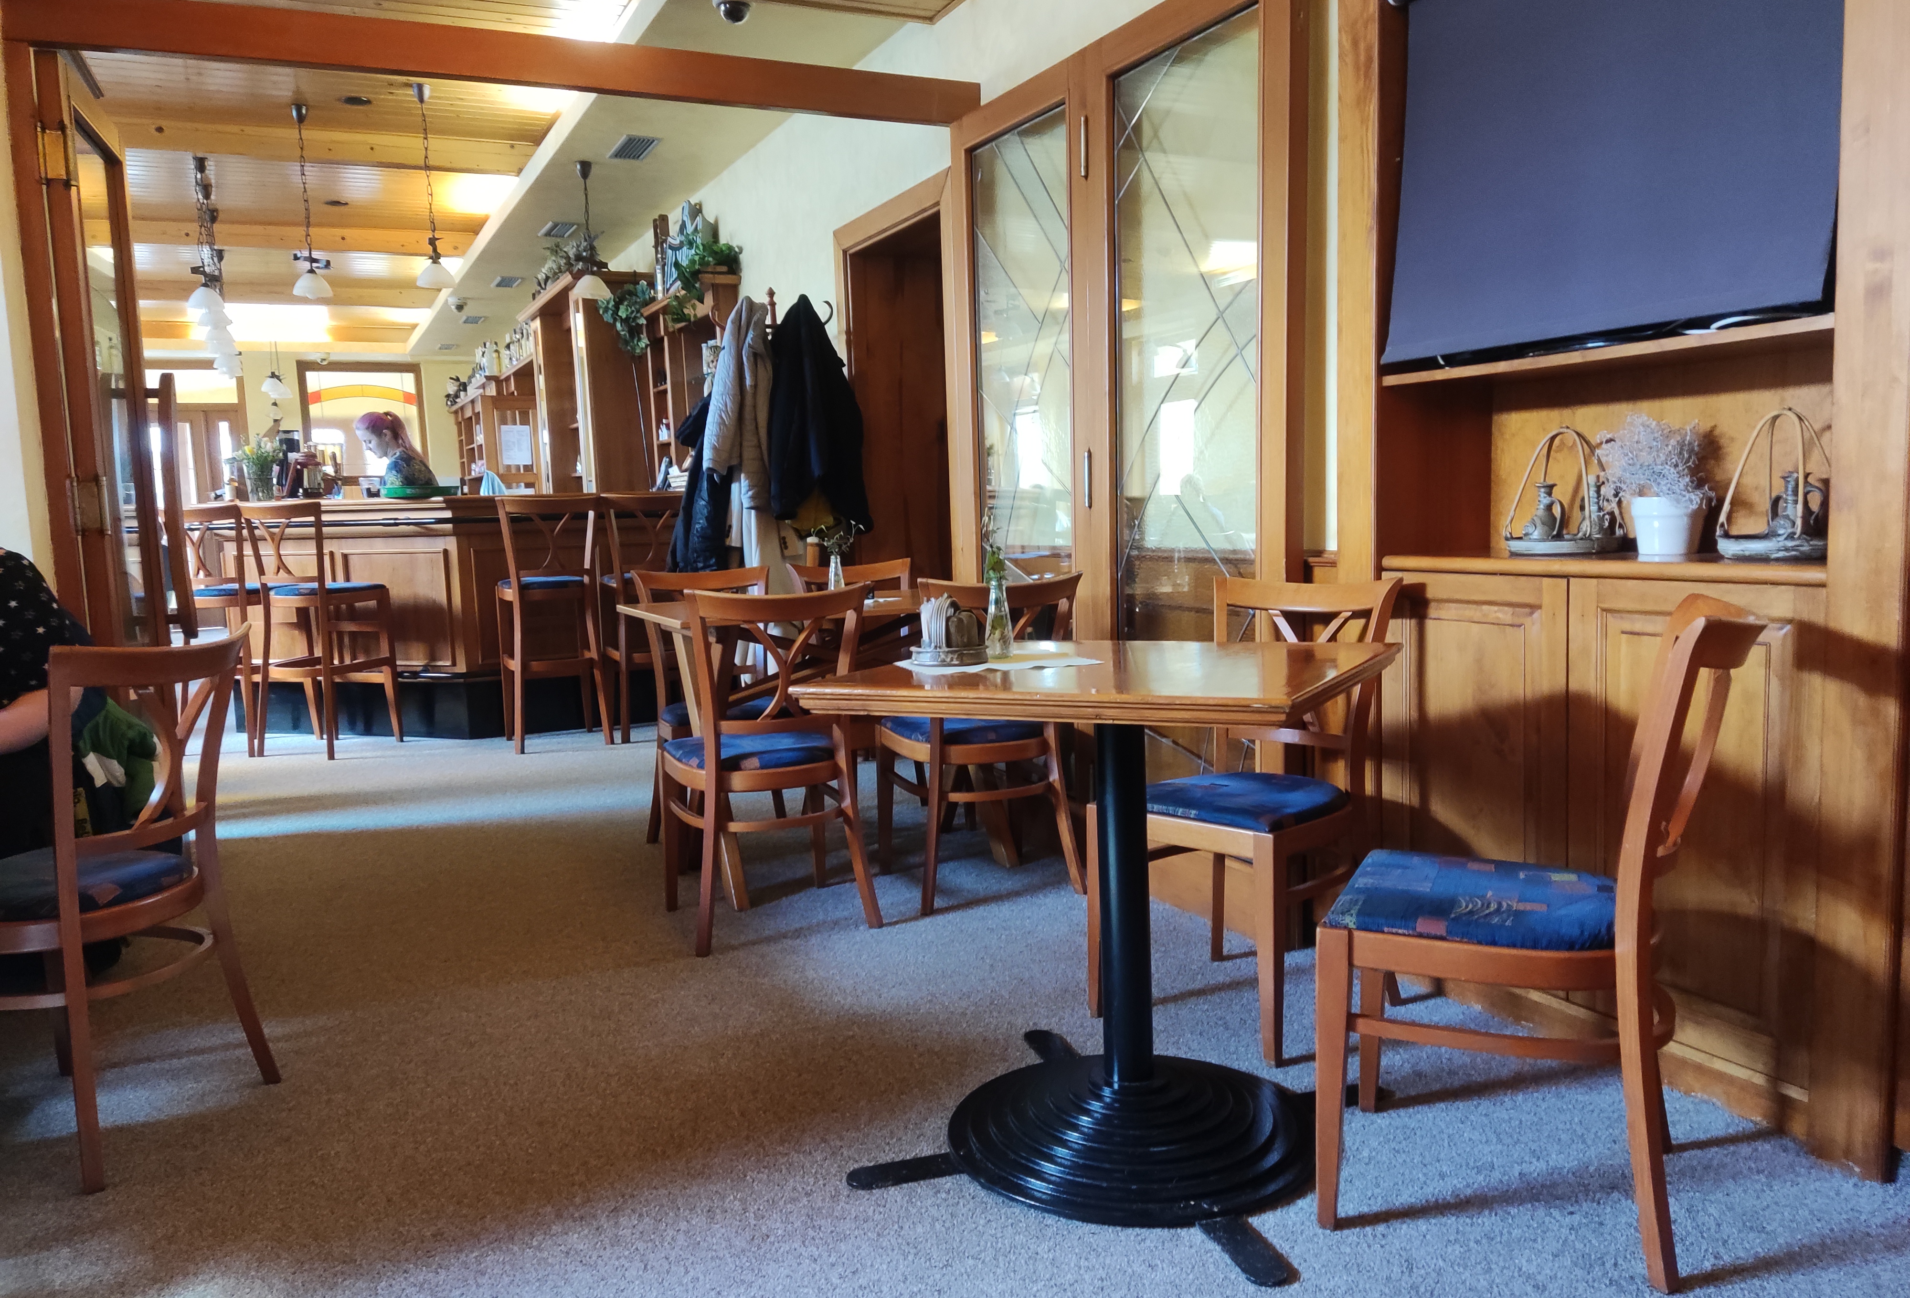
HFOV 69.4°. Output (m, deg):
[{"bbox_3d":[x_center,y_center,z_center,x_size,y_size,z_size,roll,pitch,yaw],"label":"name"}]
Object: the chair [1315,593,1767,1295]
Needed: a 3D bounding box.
[{"bbox_3d":[0.861,0.387,2.038,0.555,0.880,0.460,1,7,25],"label":"chair"}]

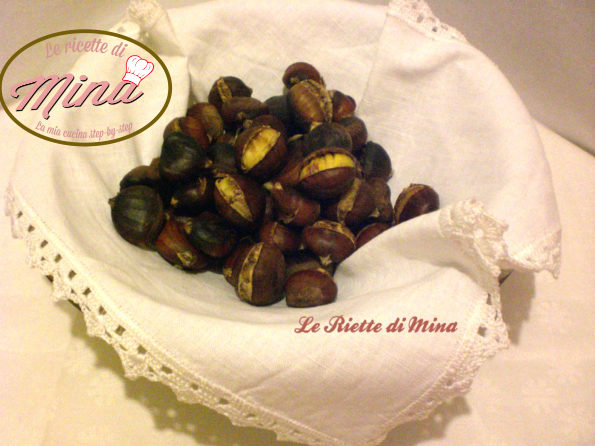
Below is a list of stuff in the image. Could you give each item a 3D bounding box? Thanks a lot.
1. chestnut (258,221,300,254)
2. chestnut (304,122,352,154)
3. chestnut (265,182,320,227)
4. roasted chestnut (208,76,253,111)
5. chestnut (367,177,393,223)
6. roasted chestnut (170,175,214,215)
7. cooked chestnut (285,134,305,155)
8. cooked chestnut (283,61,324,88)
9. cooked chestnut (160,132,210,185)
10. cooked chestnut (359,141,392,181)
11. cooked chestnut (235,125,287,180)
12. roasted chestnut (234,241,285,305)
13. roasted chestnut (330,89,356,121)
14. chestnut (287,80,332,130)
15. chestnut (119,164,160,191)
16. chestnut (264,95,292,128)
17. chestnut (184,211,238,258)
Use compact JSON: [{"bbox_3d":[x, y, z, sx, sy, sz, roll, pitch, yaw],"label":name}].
[{"bbox_3d":[-0.011,0.010,0.420,0.029,0.026,0.028,0,46,0],"label":"chestnut"},{"bbox_3d":[0.022,-0.055,0.455,0.034,0.028,0.030,0,44,0],"label":"chestnut"},{"bbox_3d":[-0.003,-0.012,0.425,0.036,0.027,0.030,-15,48,-14],"label":"chestnut"},{"bbox_3d":[-0.048,-0.091,0.475,0.033,0.028,0.029,0,42,0],"label":"roasted chestnut"},{"bbox_3d":[0.053,-0.016,0.435,0.028,0.028,0.030,0,42,0],"label":"chestnut"},{"bbox_3d":[-0.069,-0.019,0.430,0.032,0.027,0.028,-11,43,-12],"label":"roasted chestnut"},{"bbox_3d":[0.001,-0.052,0.453,0.030,0.026,0.028,0,44,0],"label":"cooked chestnut"},{"bbox_3d":[0.004,-0.108,0.490,0.030,0.026,0.028,0,44,0],"label":"cooked chestnut"},{"bbox_3d":[-0.075,-0.043,0.430,0.033,0.029,0.030,0,42,0],"label":"cooked chestnut"},{"bbox_3d":[0.052,-0.043,0.448,0.029,0.028,0.028,0,44,0],"label":"cooked chestnut"},{"bbox_3d":[-0.024,-0.046,0.428,0.034,0.031,0.034,0,44,0],"label":"cooked chestnut"},{"bbox_3d":[-0.021,0.030,0.390,0.031,0.034,0.029,18,24,13],"label":"roasted chestnut"},{"bbox_3d":[0.032,-0.085,0.475,0.029,0.028,0.028,0,42,0],"label":"roasted chestnut"},{"bbox_3d":[0.009,-0.086,0.475,0.031,0.031,0.036,-11,47,-10],"label":"chestnut"},{"bbox_3d":[-0.107,-0.027,0.452,0.032,0.027,0.029,0,44,0],"label":"chestnut"},{"bbox_3d":[-0.012,-0.080,0.480,0.031,0.028,0.028,0,42,0],"label":"chestnut"},{"bbox_3d":[-0.056,0.008,0.422,0.034,0.028,0.030,0,44,0],"label":"chestnut"}]

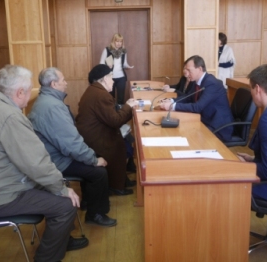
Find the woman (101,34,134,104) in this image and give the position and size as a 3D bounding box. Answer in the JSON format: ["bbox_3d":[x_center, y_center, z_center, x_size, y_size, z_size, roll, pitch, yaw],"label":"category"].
[{"bbox_3d":[-0.241,-0.772,6.733,0.520,1.650,0.420,-6,13,-20],"label":"woman"}]

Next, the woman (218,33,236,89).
[{"bbox_3d":[1.606,-0.909,7.175,0.420,1.640,0.460,-7,13,-24],"label":"woman"}]

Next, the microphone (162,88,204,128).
[{"bbox_3d":[0.424,-0.210,3.503,0.390,0.335,0.150,-2,12,0],"label":"microphone"}]

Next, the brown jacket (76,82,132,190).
[{"bbox_3d":[-0.279,0.033,4.010,0.570,1.090,0.500,-3,12,-6],"label":"brown jacket"}]

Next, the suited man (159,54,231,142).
[{"bbox_3d":[0.647,-0.106,4.190,0.730,1.340,0.520,-2,12,0],"label":"suited man"}]

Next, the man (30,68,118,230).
[{"bbox_3d":[-0.497,0.112,3.392,0.710,1.300,0.530,-2,12,0],"label":"man"}]

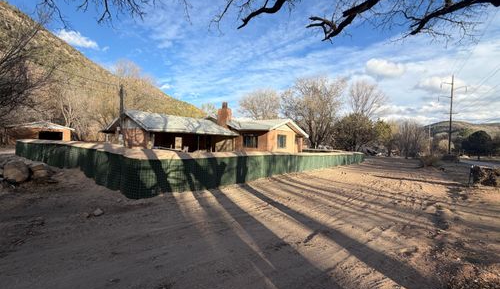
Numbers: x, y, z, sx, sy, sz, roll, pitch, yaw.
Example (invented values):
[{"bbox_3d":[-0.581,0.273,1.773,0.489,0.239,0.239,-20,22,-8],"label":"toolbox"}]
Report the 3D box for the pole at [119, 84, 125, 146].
[{"bbox_3d":[-8.859,-1.530,13.988,0.250,5.600,0.250,2,1,38],"label":"pole"}]

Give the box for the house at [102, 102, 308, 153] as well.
[{"bbox_3d":[-3.492,-1.404,20.892,11.900,5.500,15.800,2,1,38],"label":"house"}]

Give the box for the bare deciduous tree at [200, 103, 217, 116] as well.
[{"bbox_3d":[-10.144,-4.525,49.960,6.000,11.000,6.000,2,1,0],"label":"bare deciduous tree"}]

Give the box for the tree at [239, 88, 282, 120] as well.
[{"bbox_3d":[2.012,-4.897,39.953,8.600,12.500,8.400,2,1,0],"label":"tree"}]

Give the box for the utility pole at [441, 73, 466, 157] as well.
[{"bbox_3d":[44.251,-6.297,43.927,4.000,17.400,0.450,2,1,38],"label":"utility pole"}]

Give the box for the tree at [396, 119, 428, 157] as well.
[{"bbox_3d":[23.044,-0.618,28.989,3.800,5.400,3.800,2,1,0],"label":"tree"}]

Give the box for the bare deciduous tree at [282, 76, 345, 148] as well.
[{"bbox_3d":[10.816,-4.999,33.949,10.200,13.200,9.600,2,1,0],"label":"bare deciduous tree"}]

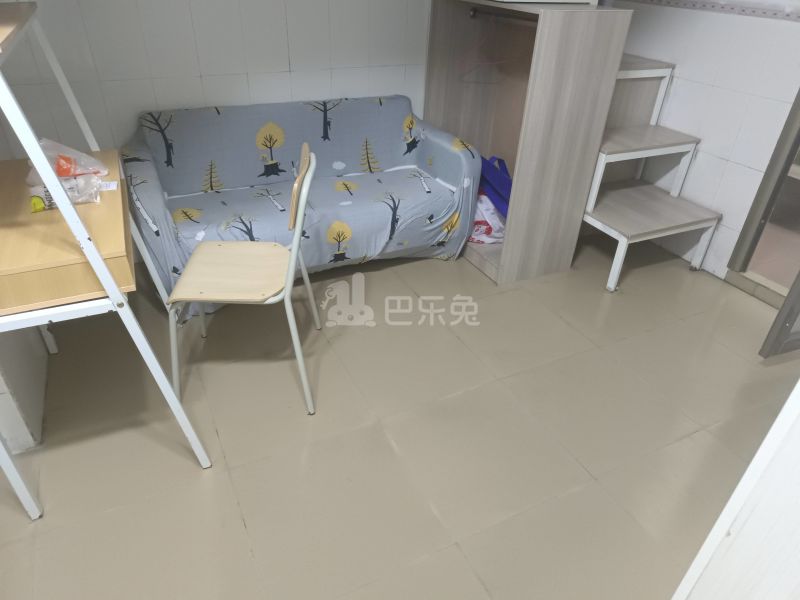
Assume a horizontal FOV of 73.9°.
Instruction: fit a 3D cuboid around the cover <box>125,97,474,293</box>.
[{"bbox_3d":[-0.419,-0.487,2.504,1.480,0.745,0.610,-13,36,-23],"label":"cover"}]

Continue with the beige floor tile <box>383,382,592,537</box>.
[{"bbox_3d":[0.265,0.480,1.714,0.500,0.012,0.500,-13,35,-23],"label":"beige floor tile"}]

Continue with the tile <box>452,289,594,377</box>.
[{"bbox_3d":[0.489,0.132,2.293,0.500,0.010,0.500,-13,36,-23],"label":"tile"}]

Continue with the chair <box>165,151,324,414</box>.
[{"bbox_3d":[-0.507,-0.115,1.773,0.520,0.880,0.510,-1,32,-5],"label":"chair"}]

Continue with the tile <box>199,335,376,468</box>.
[{"bbox_3d":[-0.406,0.343,1.890,0.500,0.012,0.500,-13,35,-23],"label":"tile"}]

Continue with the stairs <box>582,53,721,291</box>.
[{"bbox_3d":[1.113,-0.711,2.783,0.630,0.930,0.950,-13,35,-23],"label":"stairs"}]

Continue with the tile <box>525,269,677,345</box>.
[{"bbox_3d":[0.936,0.027,2.489,0.500,0.010,0.500,-13,36,-23],"label":"tile"}]

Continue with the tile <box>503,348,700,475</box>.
[{"bbox_3d":[0.711,0.374,1.913,0.500,0.012,0.500,-13,35,-23],"label":"tile"}]

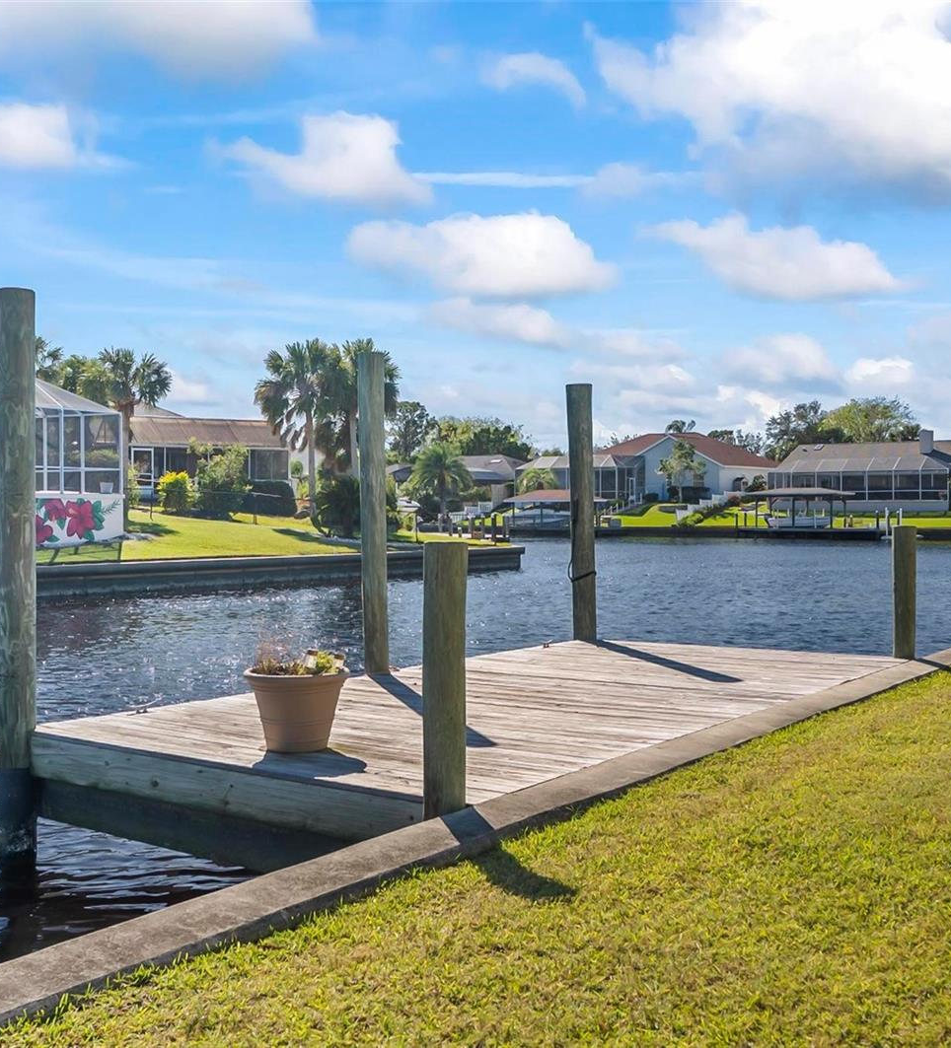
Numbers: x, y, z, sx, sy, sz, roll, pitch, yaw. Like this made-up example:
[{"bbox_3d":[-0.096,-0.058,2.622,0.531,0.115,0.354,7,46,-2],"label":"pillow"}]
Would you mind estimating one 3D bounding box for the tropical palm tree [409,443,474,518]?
[{"bbox_3d":[-3.291,-4.249,119.000,6.000,7.100,5.800,0,1,0],"label":"tropical palm tree"}]

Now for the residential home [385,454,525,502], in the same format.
[{"bbox_3d":[-1.970,-5.020,135.000,14.500,5.800,11.500,0,1,30],"label":"residential home"}]

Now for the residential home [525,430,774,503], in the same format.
[{"bbox_3d":[17.200,-5.482,119.500,18.000,6.800,18.500,0,1,36],"label":"residential home"}]

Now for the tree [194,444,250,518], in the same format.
[{"bbox_3d":[-10.440,-1.830,50.500,2.300,3.100,2.300,0,1,0],"label":"tree"}]

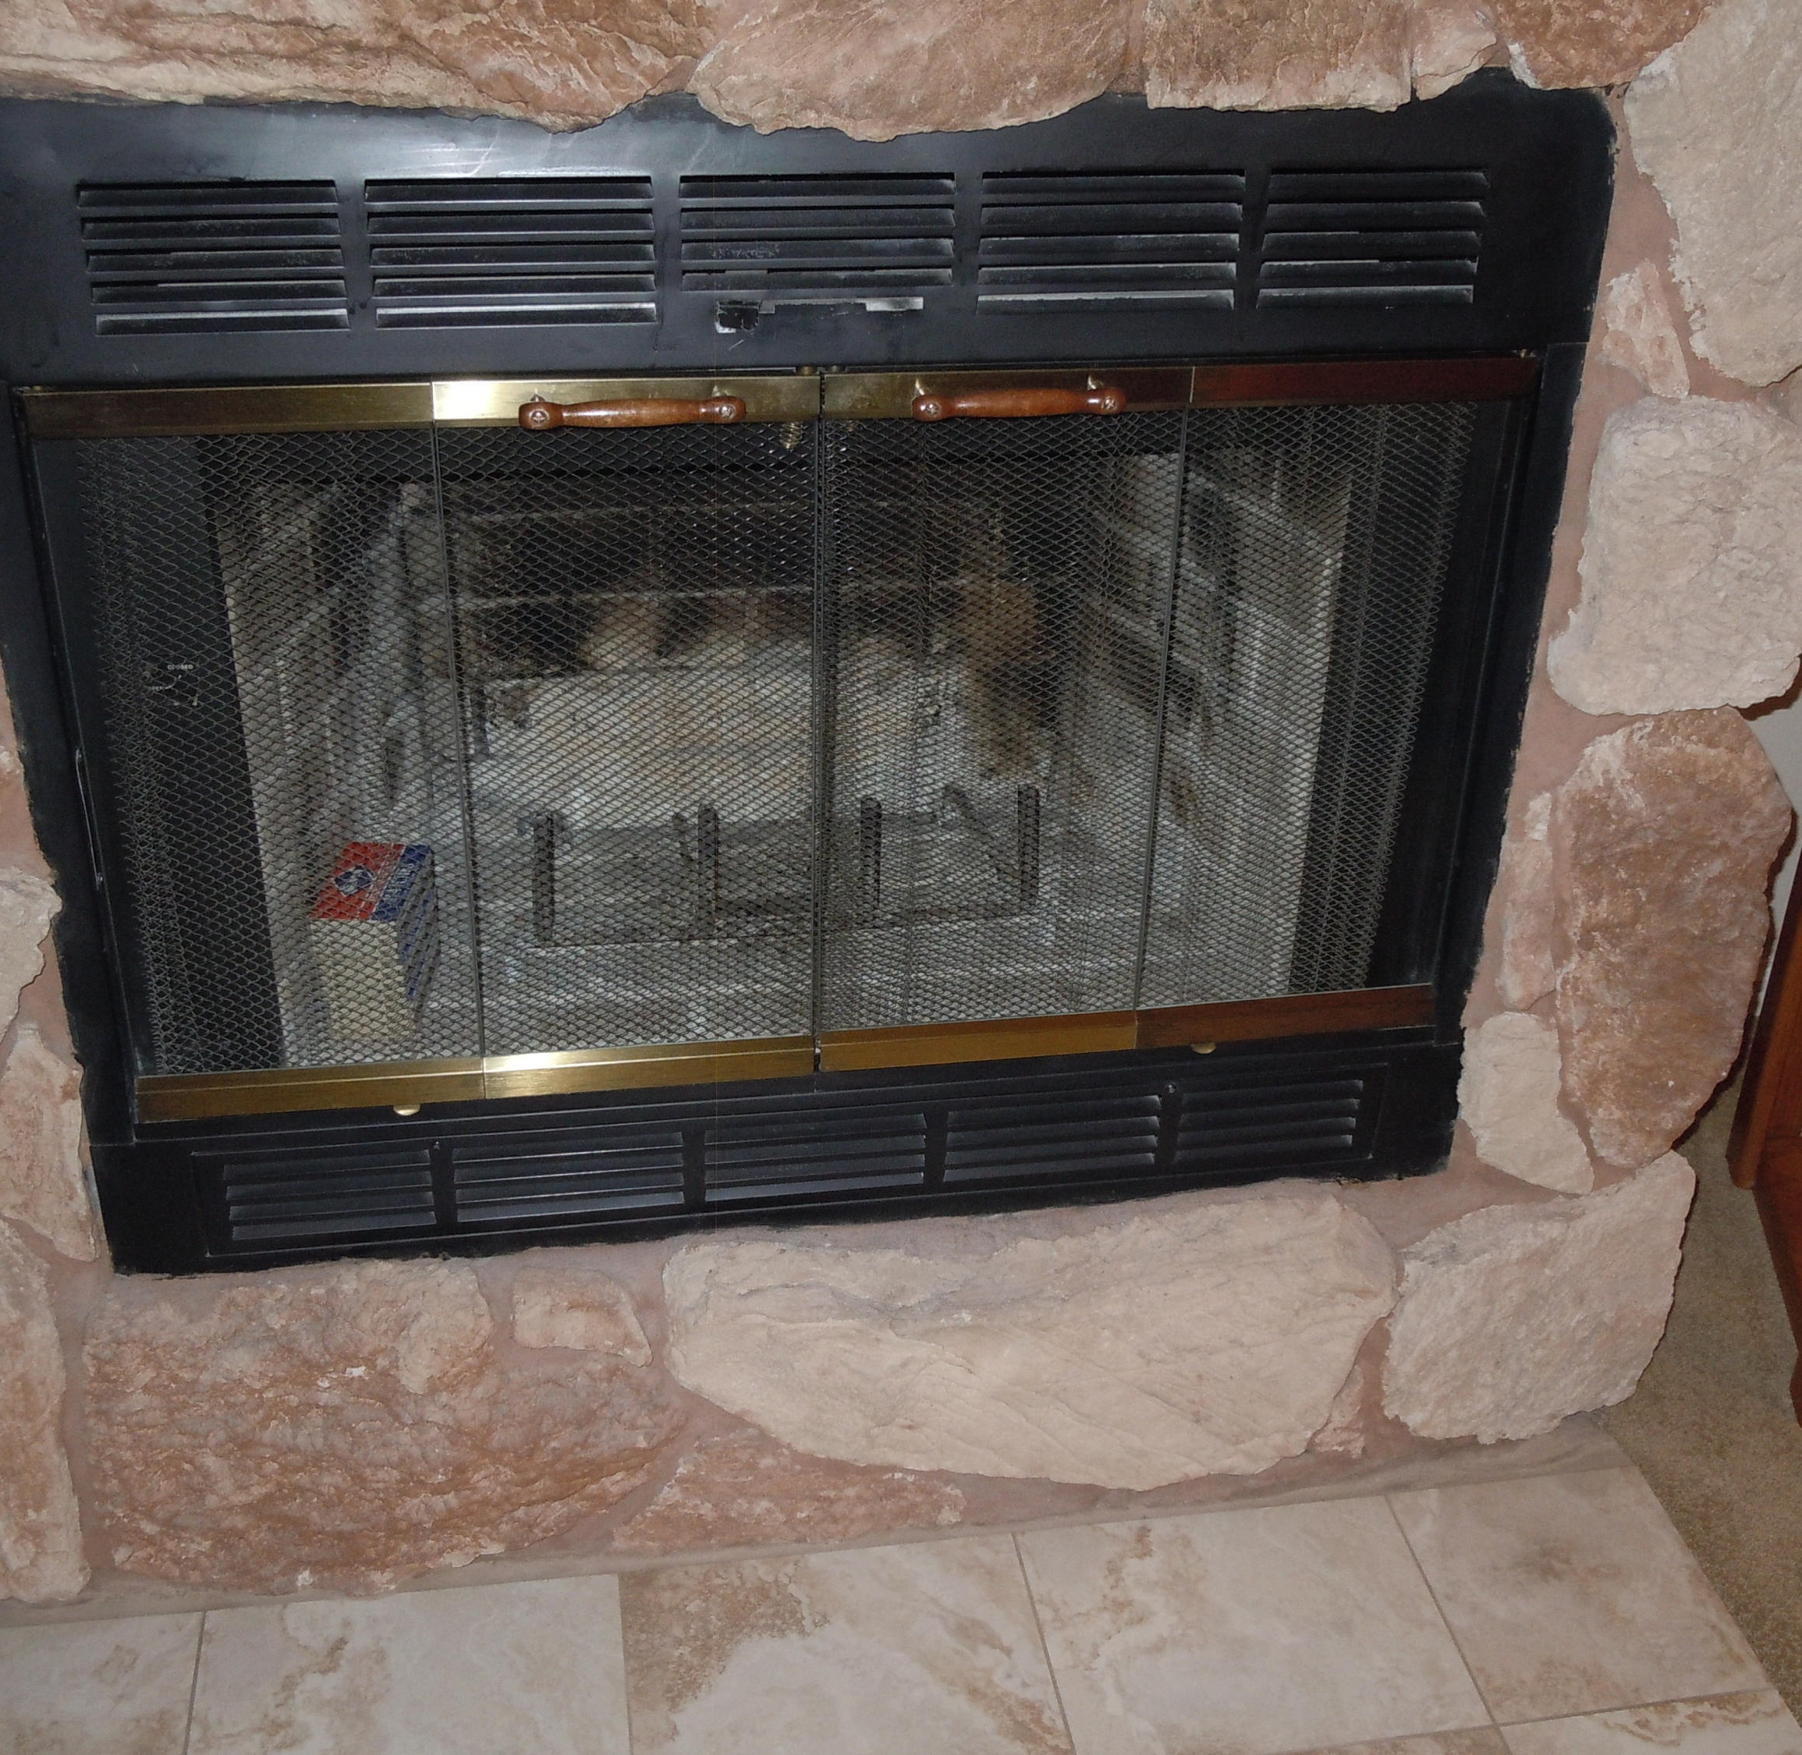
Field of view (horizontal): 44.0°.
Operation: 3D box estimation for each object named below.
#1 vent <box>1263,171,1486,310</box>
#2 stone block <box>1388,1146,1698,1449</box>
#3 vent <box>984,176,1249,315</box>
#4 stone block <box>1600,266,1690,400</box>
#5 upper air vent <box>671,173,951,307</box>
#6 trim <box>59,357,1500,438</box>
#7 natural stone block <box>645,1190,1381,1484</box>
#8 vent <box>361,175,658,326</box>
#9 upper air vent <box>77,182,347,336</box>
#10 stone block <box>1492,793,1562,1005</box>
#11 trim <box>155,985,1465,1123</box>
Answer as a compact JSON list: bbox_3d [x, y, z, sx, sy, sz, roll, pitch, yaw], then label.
[{"bbox_3d":[0.298,-0.406,1.415,0.148,0.086,0.018,-3,29,-9],"label":"vent"},{"bbox_3d":[0.487,0.330,1.763,0.230,0.240,0.115,-3,28,-9],"label":"stone block"},{"bbox_3d":[0.127,-0.386,1.355,0.164,0.085,0.018,-3,28,-9],"label":"vent"},{"bbox_3d":[0.478,-0.349,1.421,0.064,0.085,0.045,-3,28,-9],"label":"stone block"},{"bbox_3d":[-0.050,-0.388,1.358,0.166,0.080,0.018,-3,29,-9],"label":"upper air vent"},{"bbox_3d":[-0.050,-0.303,1.403,0.951,0.030,0.035,-3,29,-9],"label":"trim"},{"bbox_3d":[0.101,0.364,1.705,0.552,0.242,0.095,-3,28,-9],"label":"natural stone block"},{"bbox_3d":[-0.225,-0.364,1.301,0.163,0.086,0.018,-3,28,-9],"label":"vent"},{"bbox_3d":[-0.390,-0.355,1.275,0.142,0.086,0.018,-3,28,-9],"label":"upper air vent"},{"bbox_3d":[0.466,0.012,1.664,0.055,0.174,0.060,-3,29,-9],"label":"stone block"},{"bbox_3d":[-0.063,0.125,1.593,0.930,0.029,0.020,-3,28,-9],"label":"trim"}]

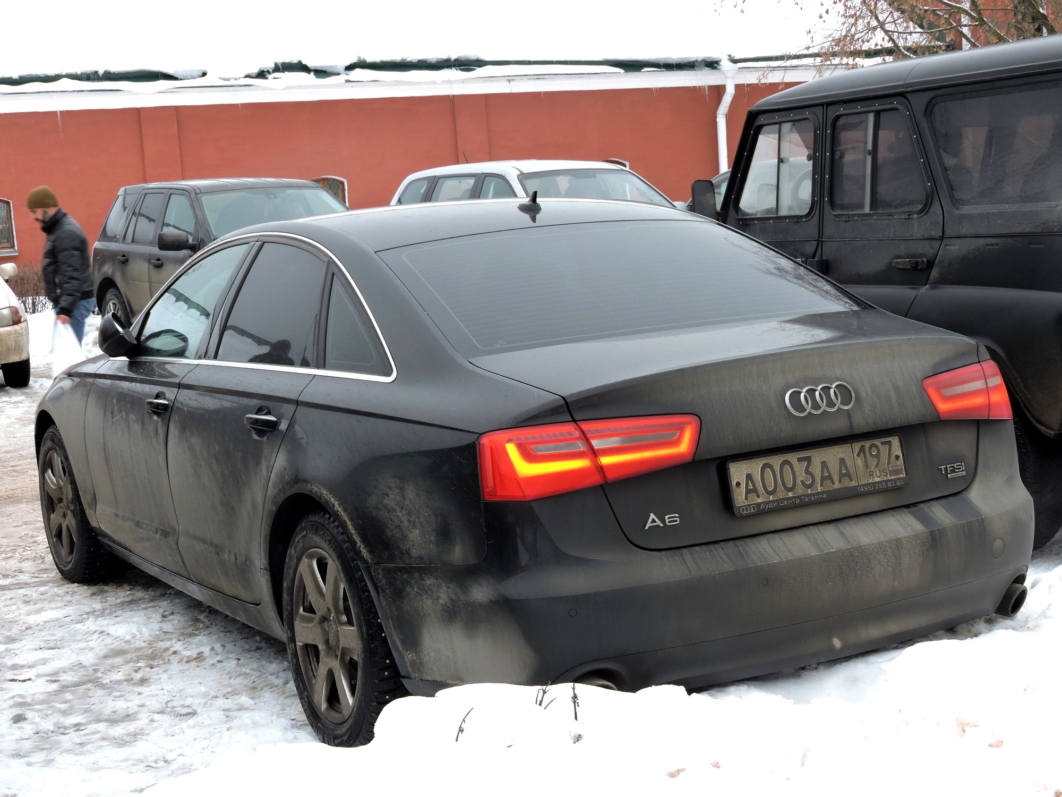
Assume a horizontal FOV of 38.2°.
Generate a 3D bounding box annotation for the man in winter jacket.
[{"bbox_3d":[-3.287,-0.663,11.000,0.520,1.740,0.520,-5,6,-10],"label":"man in winter jacket"}]

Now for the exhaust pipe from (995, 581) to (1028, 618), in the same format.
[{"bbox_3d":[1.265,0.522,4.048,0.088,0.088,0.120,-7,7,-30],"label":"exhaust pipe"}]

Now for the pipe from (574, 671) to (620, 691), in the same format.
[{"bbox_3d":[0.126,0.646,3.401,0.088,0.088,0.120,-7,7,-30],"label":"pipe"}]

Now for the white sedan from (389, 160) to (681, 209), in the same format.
[{"bbox_3d":[0.166,-1.631,16.262,1.850,1.700,4.600,-8,7,-31],"label":"white sedan"}]

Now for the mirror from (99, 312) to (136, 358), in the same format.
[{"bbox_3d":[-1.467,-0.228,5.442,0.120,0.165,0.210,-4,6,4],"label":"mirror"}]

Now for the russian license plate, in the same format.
[{"bbox_3d":[0.683,0.173,3.626,0.530,0.130,0.020,-7,0,-30],"label":"russian license plate"}]

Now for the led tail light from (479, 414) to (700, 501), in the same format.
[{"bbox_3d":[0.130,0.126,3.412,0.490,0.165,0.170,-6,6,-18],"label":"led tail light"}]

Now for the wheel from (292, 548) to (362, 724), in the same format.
[{"bbox_3d":[-0.477,0.610,4.050,0.200,0.465,0.465,-7,7,-30],"label":"wheel"}]

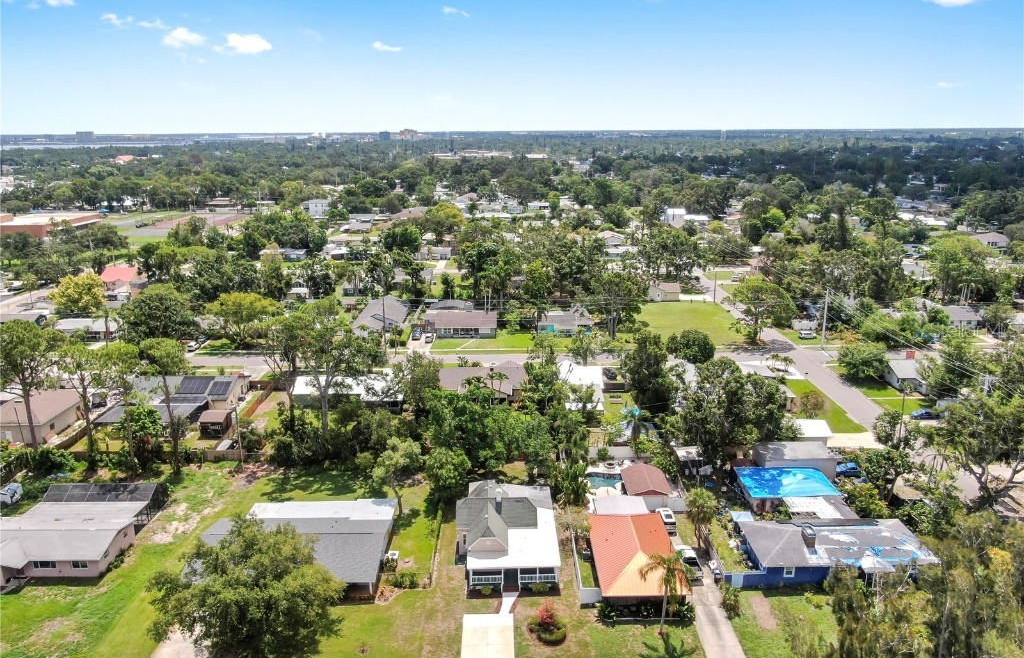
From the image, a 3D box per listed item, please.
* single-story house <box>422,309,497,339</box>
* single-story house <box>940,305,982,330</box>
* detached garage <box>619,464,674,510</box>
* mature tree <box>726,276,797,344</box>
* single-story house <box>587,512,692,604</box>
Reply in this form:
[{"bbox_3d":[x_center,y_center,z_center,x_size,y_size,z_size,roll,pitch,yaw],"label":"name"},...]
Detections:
[{"bbox_3d":[-12.630,-1.640,176.180,17.800,4.900,13.500,0,16,0],"label":"single-story house"},{"bbox_3d":[111.090,-3.450,180.210,10.500,4.700,11.500,0,16,0],"label":"single-story house"},{"bbox_3d":[18.451,21.717,97.170,5.900,3.600,7.000,-1,16,-1],"label":"detached garage"},{"bbox_3d":[57.781,-4.336,164.608,16.000,16.000,15.000,0,16,0],"label":"mature tree"},{"bbox_3d":[13.880,25.190,80.380,9.200,4.800,16.200,0,16,0],"label":"single-story house"}]

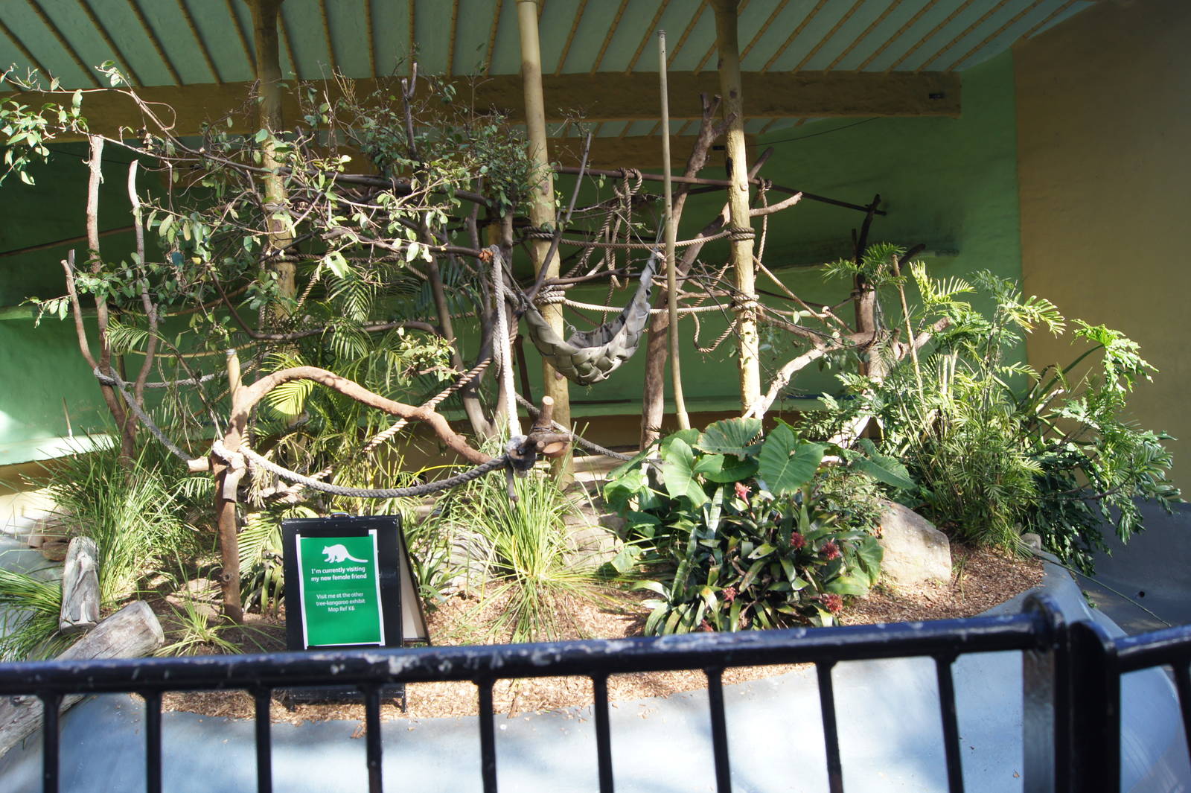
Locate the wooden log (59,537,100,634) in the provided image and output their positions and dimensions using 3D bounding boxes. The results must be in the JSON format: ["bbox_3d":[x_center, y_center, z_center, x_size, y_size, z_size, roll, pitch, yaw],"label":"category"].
[{"bbox_3d":[-3.410,1.251,5.900,0.250,0.680,0.250,-25,-40,-1],"label":"wooden log"}]

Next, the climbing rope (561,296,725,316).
[{"bbox_3d":[0.413,-0.766,7.700,1.420,0.190,0.130,-3,-2,0],"label":"climbing rope"}]

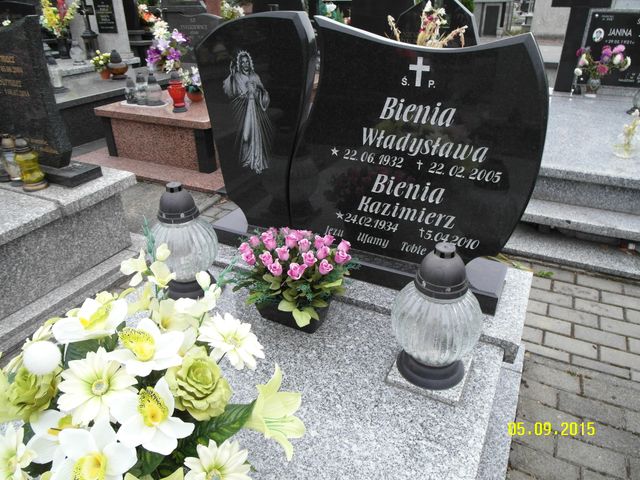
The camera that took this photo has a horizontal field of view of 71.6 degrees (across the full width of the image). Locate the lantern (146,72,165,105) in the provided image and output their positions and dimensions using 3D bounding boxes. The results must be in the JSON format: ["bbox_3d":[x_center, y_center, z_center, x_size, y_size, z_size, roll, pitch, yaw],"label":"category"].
[{"bbox_3d":[-1.396,-1.267,3.724,0.130,0.260,0.130,13,32,24],"label":"lantern"}]

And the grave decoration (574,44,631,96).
[{"bbox_3d":[2.264,-1.364,3.595,0.360,0.380,0.270,13,32,24],"label":"grave decoration"}]

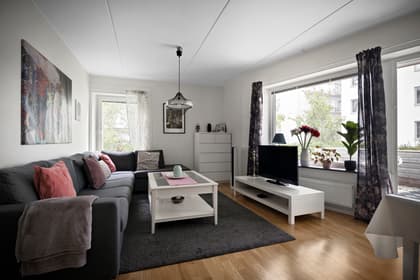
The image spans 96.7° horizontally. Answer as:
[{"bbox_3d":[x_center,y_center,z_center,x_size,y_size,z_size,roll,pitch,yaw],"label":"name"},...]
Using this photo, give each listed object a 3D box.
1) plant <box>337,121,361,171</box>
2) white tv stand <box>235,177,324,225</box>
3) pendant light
[{"bbox_3d":[2.044,0.073,2.717,0.330,0.720,0.350,1,-2,-39],"label":"plant"},{"bbox_3d":[0.989,0.863,3.053,0.543,0.350,1.481,1,-1,-20],"label":"white tv stand"},{"bbox_3d":[-0.468,-0.953,2.895,0.385,1.000,0.385,1,-1,-20],"label":"pendant light"}]

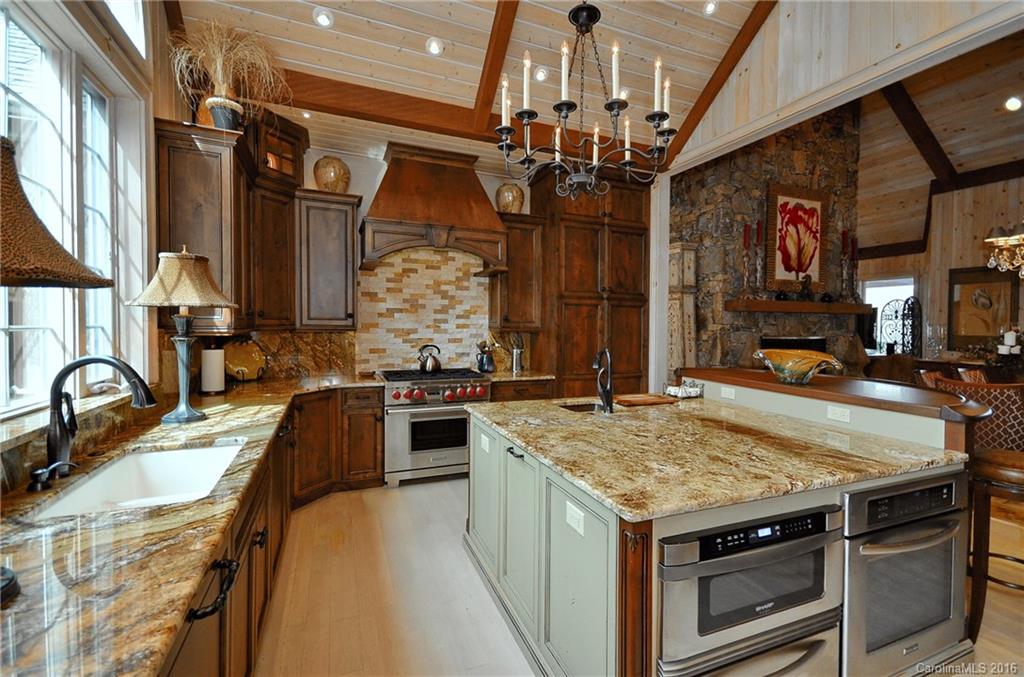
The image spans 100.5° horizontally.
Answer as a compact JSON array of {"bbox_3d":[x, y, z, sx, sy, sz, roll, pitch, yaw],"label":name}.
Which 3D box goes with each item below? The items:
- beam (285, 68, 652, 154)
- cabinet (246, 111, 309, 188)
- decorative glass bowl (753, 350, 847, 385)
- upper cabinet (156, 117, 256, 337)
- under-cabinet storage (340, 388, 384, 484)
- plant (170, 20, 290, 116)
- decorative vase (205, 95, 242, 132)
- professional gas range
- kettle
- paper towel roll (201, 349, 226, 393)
[{"bbox_3d":[-0.268,-1.812,3.625,3.920,0.220,0.140,0,2,-23],"label":"beam"},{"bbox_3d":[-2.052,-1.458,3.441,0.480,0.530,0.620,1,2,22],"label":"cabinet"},{"bbox_3d":[1.740,0.176,2.630,0.310,0.192,0.470,0,2,-21],"label":"decorative glass bowl"},{"bbox_3d":[-1.979,-0.659,2.813,0.410,1.210,0.610,0,2,-21],"label":"upper cabinet"},{"bbox_3d":[-1.359,0.832,3.829,0.350,0.880,0.600,0,2,-23],"label":"under-cabinet storage"},{"bbox_3d":[-1.731,-1.631,2.627,0.600,0.560,0.520,0,2,-23],"label":"plant"},{"bbox_3d":[-1.766,-1.361,2.609,0.200,0.250,0.200,0,2,-23],"label":"decorative vase"},{"bbox_3d":[-0.756,0.798,4.046,0.922,0.942,0.725,0,2,-21],"label":"professional gas range"},{"bbox_3d":[-0.807,0.198,4.189,0.230,0.270,0.205,0,1,-11],"label":"kettle"},{"bbox_3d":[-2.042,0.229,2.904,0.126,0.284,0.126,0,2,-21],"label":"paper towel roll"}]

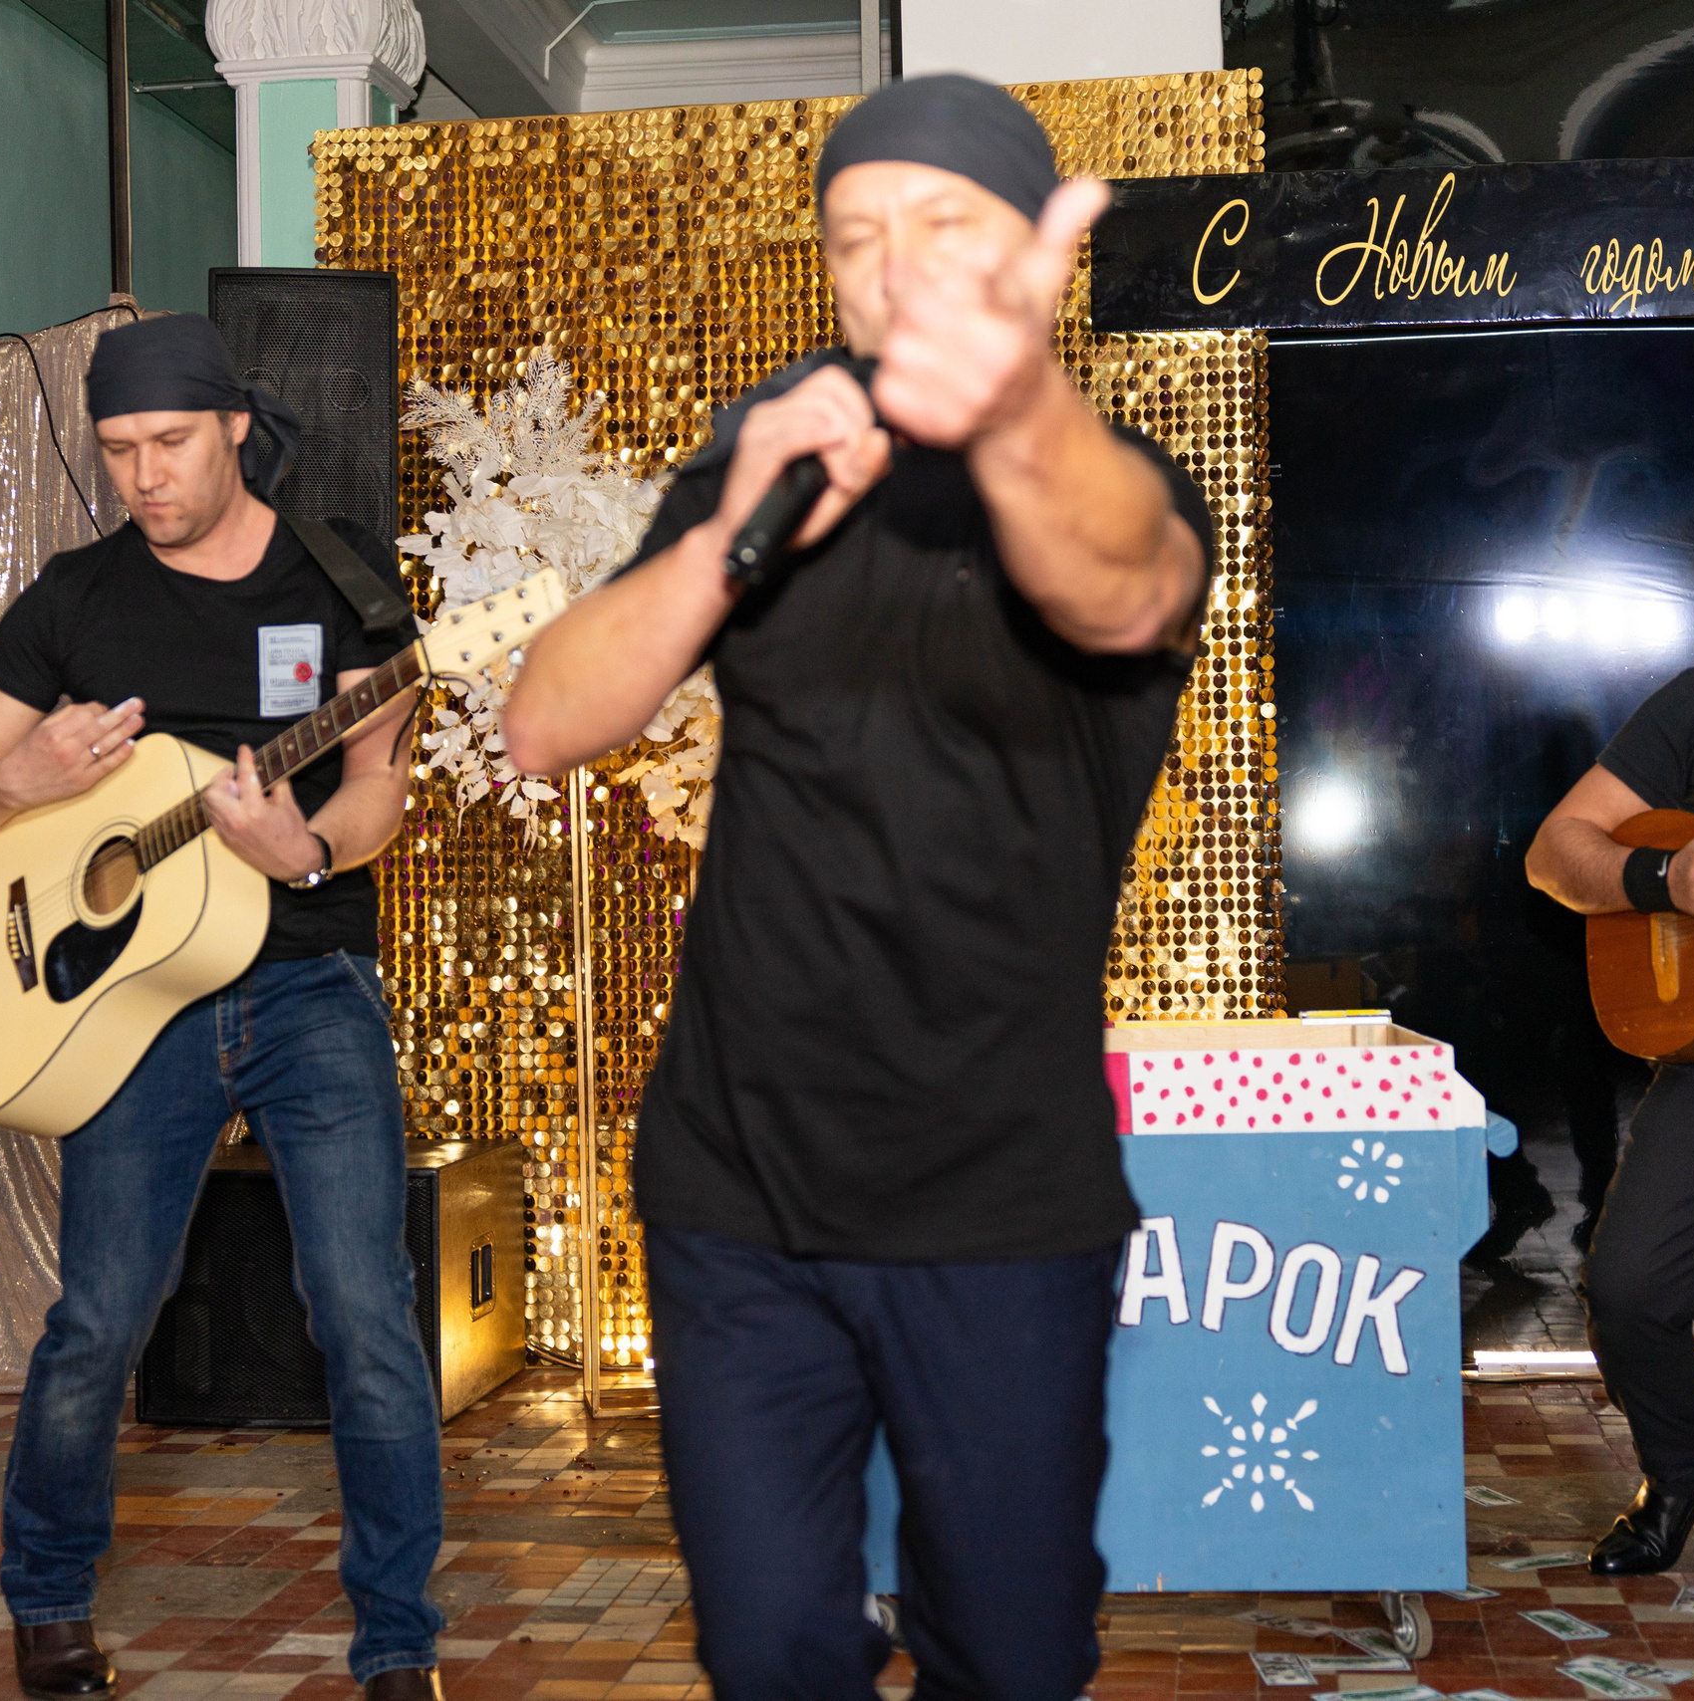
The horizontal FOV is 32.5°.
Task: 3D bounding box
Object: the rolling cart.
[{"bbox_3d":[0.433,0.637,4.163,0.879,0.737,0.707,-1,-1,5],"label":"rolling cart"}]

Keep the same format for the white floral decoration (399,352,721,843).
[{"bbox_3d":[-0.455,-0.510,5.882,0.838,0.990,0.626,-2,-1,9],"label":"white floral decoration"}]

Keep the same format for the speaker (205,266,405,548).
[{"bbox_3d":[-1.152,-0.836,6.176,0.394,0.707,0.384,-1,-1,-12],"label":"speaker"}]

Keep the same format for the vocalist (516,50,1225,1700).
[{"bbox_3d":[0.017,0.228,2.136,0.525,1.601,0.646,-1,-1,3],"label":"vocalist"}]

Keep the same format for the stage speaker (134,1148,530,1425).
[{"bbox_3d":[-1.071,0.897,6.141,0.626,0.500,0.707,-2,-1,9],"label":"stage speaker"}]

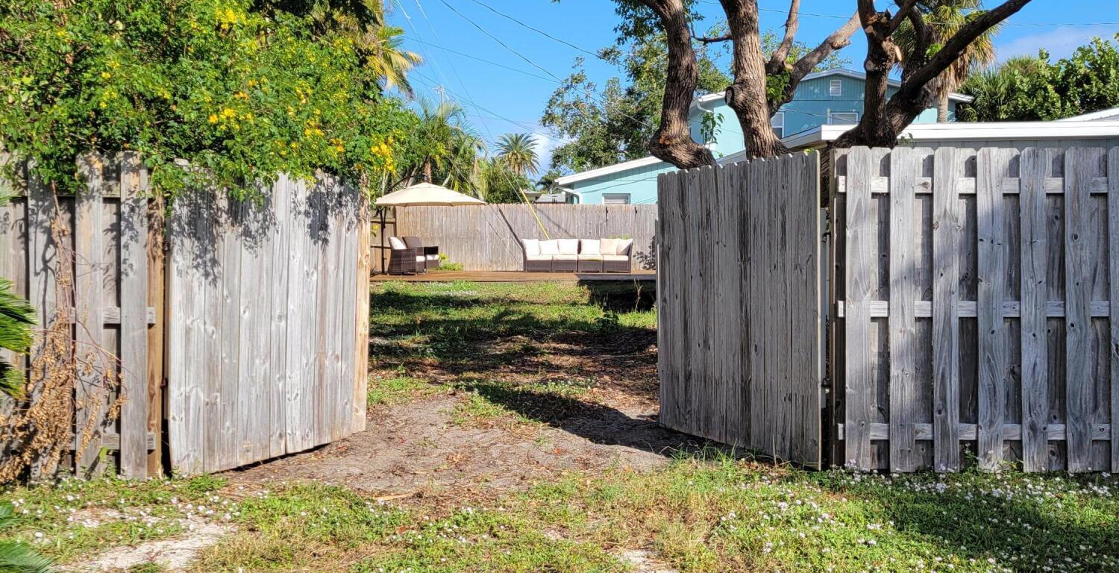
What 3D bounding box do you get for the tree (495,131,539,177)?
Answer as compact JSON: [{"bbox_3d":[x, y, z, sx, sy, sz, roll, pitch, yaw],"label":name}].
[{"bbox_3d":[-3.270,-7.400,85.000,3.300,8.300,3.300,0,3,0],"label":"tree"}]

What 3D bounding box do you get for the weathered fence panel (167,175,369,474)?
[{"bbox_3d":[-1.818,0.140,7.239,0.080,1.830,1.830,2,4,28],"label":"weathered fence panel"}]

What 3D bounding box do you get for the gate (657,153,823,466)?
[{"bbox_3d":[1.123,0.114,7.258,0.080,1.830,1.830,-1,4,-25],"label":"gate"}]

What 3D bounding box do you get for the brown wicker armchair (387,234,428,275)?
[{"bbox_3d":[-3.560,-0.720,26.300,0.780,0.830,0.780,1,3,12],"label":"brown wicker armchair"}]

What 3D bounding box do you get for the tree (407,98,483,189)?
[{"bbox_3d":[-4.300,-4.000,42.000,3.000,6.100,3.000,0,3,0],"label":"tree"}]

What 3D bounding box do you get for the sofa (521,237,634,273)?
[{"bbox_3d":[0.460,-0.750,27.600,2.680,0.800,0.780,0,3,0],"label":"sofa"}]

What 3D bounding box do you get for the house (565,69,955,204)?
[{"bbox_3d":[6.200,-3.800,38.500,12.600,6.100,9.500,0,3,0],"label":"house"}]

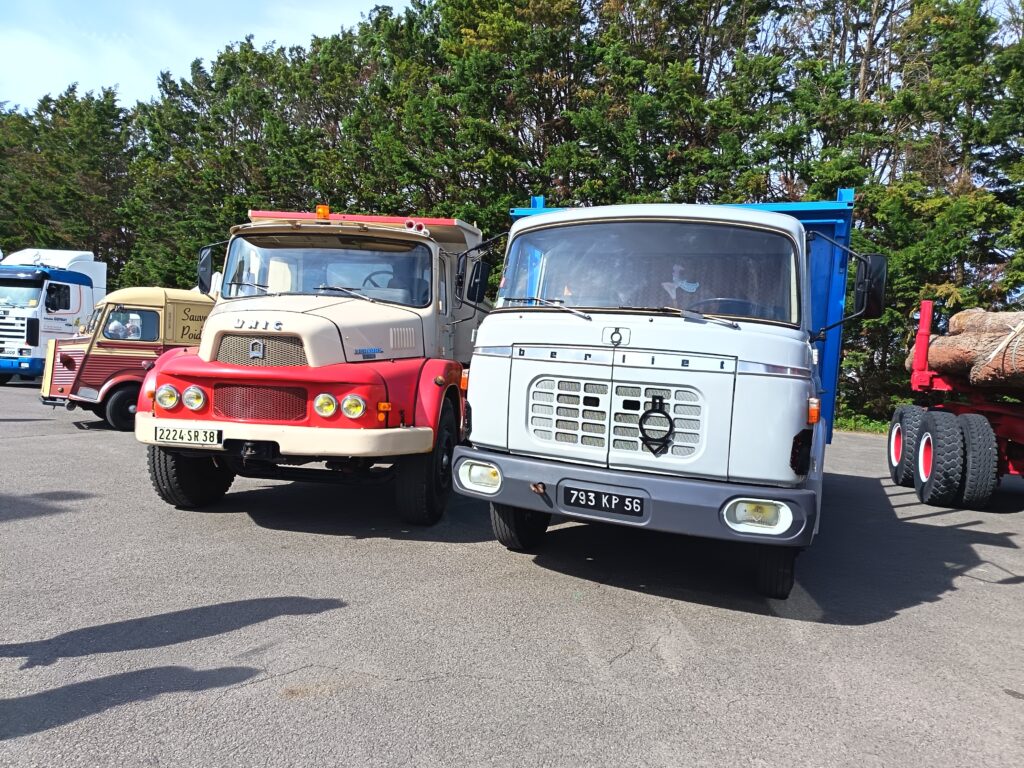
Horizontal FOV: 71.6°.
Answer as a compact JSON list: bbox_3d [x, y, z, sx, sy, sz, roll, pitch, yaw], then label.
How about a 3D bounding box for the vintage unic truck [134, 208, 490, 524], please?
[{"bbox_3d":[-1.602,-0.442,8.288,2.500,2.804,6.700,3,5,3],"label":"vintage unic truck"}]

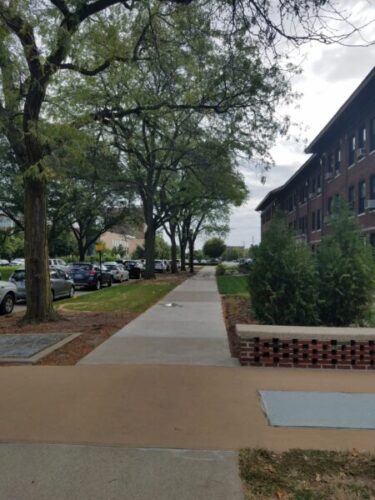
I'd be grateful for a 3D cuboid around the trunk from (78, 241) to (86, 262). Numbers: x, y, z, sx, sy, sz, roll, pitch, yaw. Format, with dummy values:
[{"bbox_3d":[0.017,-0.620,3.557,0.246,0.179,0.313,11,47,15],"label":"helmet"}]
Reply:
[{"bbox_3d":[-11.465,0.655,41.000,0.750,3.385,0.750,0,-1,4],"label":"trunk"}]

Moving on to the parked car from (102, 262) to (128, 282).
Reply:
[{"bbox_3d":[-5.971,1.837,30.572,1.840,1.500,4.600,0,-1,4],"label":"parked car"}]

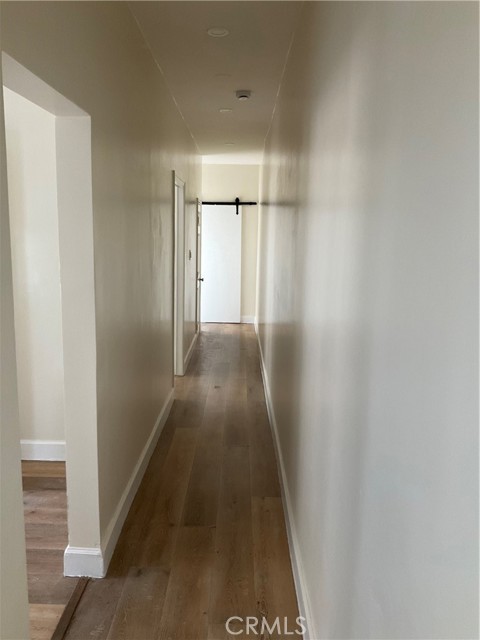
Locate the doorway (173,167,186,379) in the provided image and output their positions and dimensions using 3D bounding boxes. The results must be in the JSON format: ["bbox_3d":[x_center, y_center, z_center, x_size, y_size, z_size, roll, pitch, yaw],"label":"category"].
[{"bbox_3d":[-0.664,-0.341,5.343,0.140,2.090,0.950,1,9,0],"label":"doorway"}]

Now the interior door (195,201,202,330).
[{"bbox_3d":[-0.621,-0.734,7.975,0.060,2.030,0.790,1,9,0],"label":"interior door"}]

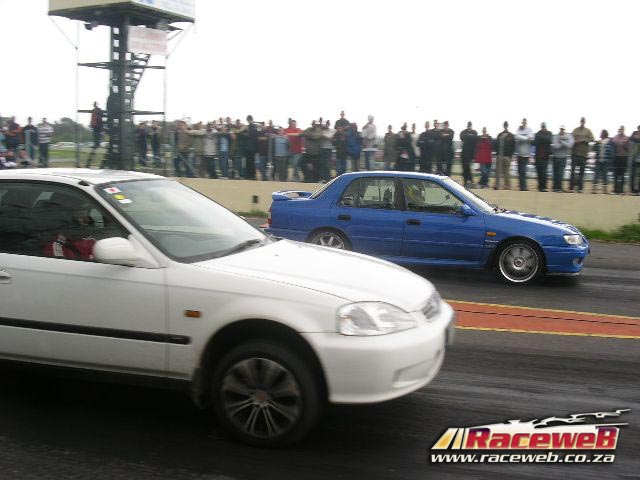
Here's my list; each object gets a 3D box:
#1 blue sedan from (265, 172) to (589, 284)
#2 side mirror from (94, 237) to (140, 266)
[{"bbox_3d":[1.464,-0.268,9.593,4.200,1.360,1.690,4,8,20],"label":"blue sedan"},{"bbox_3d":[-1.165,0.066,4.003,0.140,0.140,0.200,4,8,21],"label":"side mirror"}]

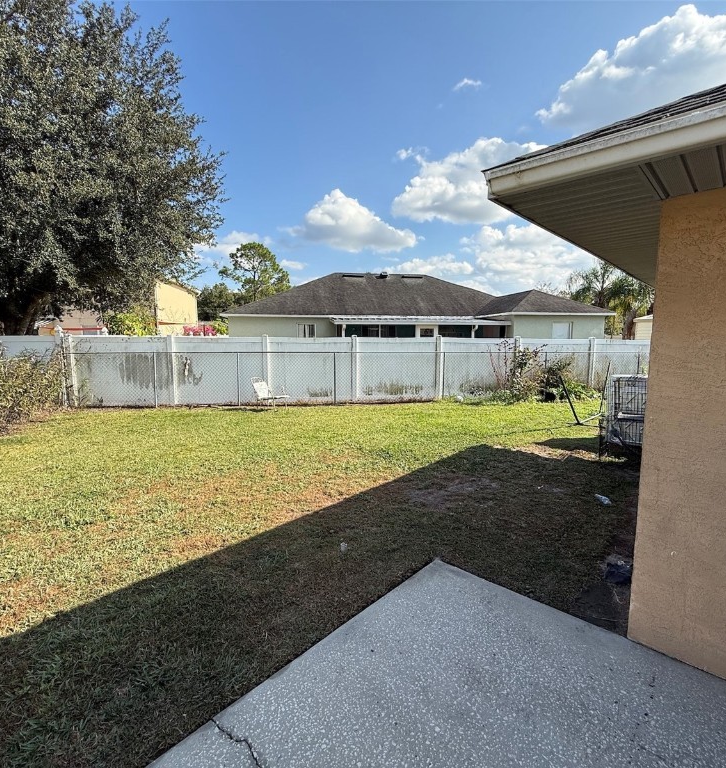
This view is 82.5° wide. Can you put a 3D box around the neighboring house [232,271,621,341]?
[{"bbox_3d":[1.551,-3.611,22.858,16.962,5.553,13.200,-1,6,-9],"label":"neighboring house"}]

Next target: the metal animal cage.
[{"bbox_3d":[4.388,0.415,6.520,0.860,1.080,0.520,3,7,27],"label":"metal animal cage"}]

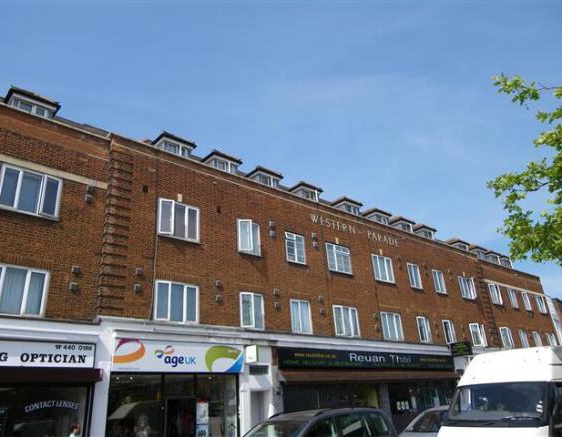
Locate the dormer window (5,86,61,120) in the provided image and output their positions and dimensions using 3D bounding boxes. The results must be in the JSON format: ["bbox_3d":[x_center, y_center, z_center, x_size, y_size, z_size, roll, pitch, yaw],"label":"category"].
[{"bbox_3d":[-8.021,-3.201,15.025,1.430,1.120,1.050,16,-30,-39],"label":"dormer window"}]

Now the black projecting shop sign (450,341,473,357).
[{"bbox_3d":[8.980,6.434,23.244,0.140,0.590,1.030,16,-30,-39],"label":"black projecting shop sign"}]

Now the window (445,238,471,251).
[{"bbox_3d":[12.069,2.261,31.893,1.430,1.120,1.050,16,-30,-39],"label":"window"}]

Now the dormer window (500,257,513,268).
[{"bbox_3d":[17.190,3.637,36.258,1.430,1.120,1.050,16,-30,-39],"label":"dormer window"}]

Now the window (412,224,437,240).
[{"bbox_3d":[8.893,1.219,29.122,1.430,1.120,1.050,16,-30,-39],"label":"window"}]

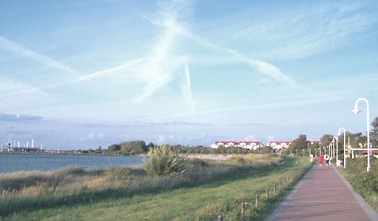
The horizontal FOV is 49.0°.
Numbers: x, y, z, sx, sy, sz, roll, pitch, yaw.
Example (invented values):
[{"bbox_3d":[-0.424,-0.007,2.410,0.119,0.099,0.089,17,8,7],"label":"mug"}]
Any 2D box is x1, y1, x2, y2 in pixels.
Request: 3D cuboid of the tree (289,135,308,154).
[{"bbox_3d":[71.293,22.006,270.000,13.000,14.000,12.000,0,-6,0],"label":"tree"}]

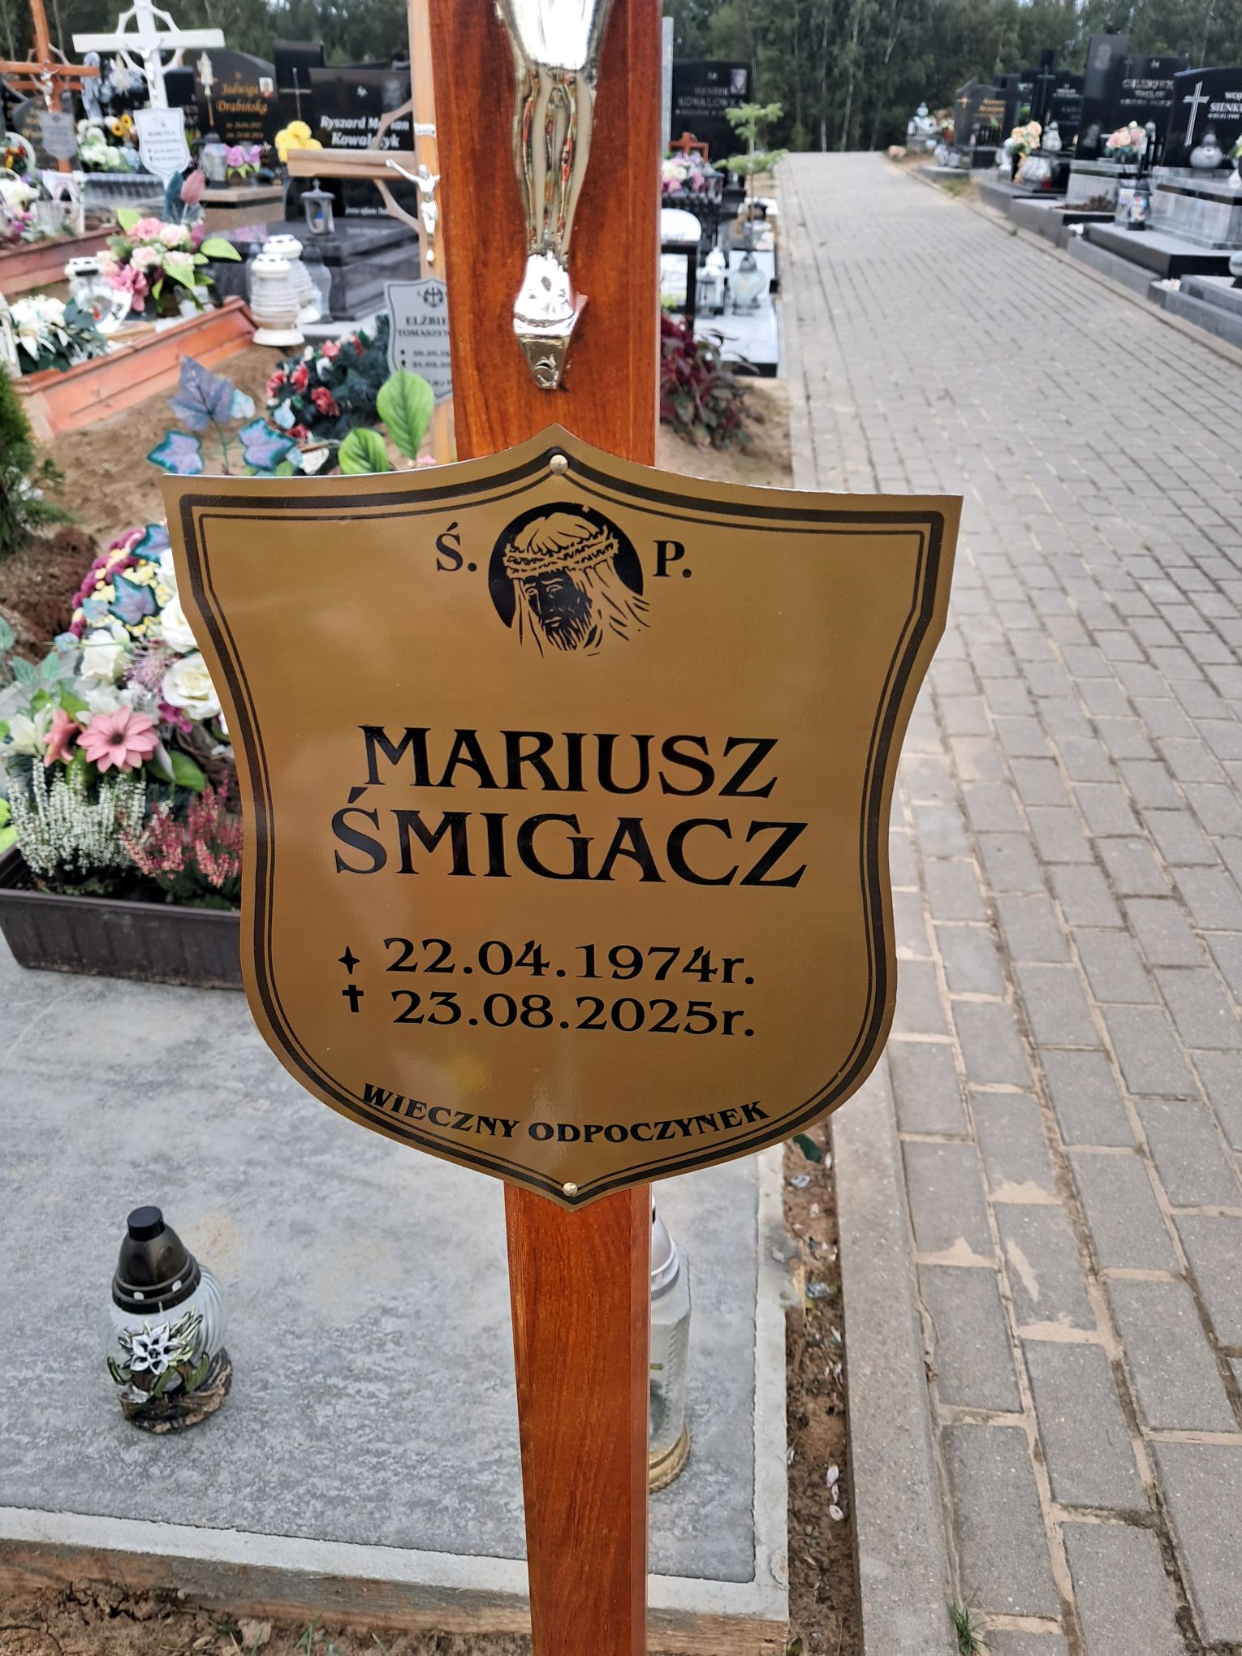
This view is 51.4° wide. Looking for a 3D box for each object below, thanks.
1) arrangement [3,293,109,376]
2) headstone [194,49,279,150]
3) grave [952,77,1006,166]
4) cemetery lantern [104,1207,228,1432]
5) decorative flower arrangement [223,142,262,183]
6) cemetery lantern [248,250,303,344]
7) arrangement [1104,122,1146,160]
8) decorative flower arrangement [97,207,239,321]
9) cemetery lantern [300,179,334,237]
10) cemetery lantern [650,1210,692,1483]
[{"bbox_3d":[-2.268,-1.987,5.187,0.380,0.290,0.330,-12,31,-19],"label":"arrangement"},{"bbox_3d":[-2.735,-5.021,9.135,0.680,0.880,0.150,2,29,5],"label":"headstone"},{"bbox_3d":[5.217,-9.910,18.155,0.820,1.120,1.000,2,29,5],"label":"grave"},{"bbox_3d":[-0.461,0.473,1.287,0.120,0.240,0.120,-11,30,-18],"label":"cemetery lantern"},{"bbox_3d":[-2.581,-4.540,8.809,0.260,0.270,0.220,2,29,5],"label":"decorative flower arrangement"},{"bbox_3d":[-1.795,-2.731,6.674,0.260,0.420,0.260,2,29,5],"label":"cemetery lantern"},{"bbox_3d":[4.117,-5.607,10.553,0.330,0.310,0.280,2,29,5],"label":"arrangement"},{"bbox_3d":[-2.174,-2.715,6.210,0.640,0.500,0.480,-9,30,-15],"label":"decorative flower arrangement"},{"bbox_3d":[-1.843,-3.778,7.882,0.200,0.340,0.200,2,29,5],"label":"cemetery lantern"},{"bbox_3d":[0.005,0.462,1.205,0.120,0.330,0.120,2,29,5],"label":"cemetery lantern"}]

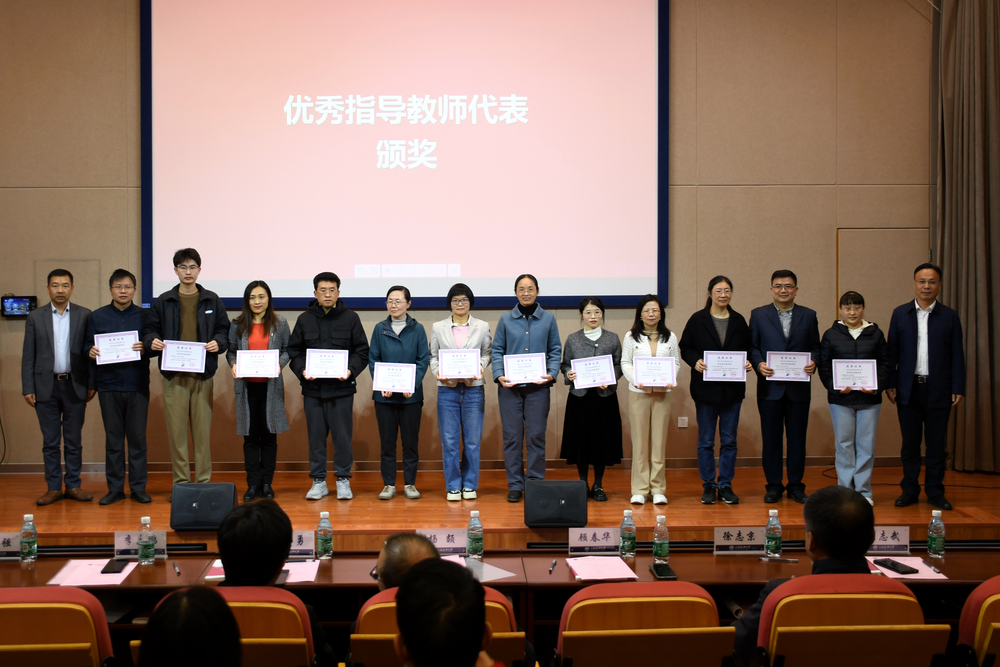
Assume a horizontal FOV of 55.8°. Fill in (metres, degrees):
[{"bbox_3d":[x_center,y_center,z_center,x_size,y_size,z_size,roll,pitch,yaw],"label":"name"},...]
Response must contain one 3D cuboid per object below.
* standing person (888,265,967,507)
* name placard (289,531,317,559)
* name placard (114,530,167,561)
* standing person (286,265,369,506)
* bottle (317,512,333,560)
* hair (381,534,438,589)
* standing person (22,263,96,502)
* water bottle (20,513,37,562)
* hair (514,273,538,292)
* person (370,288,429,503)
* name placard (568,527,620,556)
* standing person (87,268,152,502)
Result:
[{"bbox_3d":[2.996,0.370,6.650,0.540,1.711,0.330,0,1,12],"label":"standing person"},{"bbox_3d":[-0.816,0.816,3.660,0.203,0.103,0.050,0,1,0],"label":"name placard"},{"bbox_3d":[-1.392,0.819,3.660,0.203,0.104,0.050,0,1,0],"label":"name placard"},{"bbox_3d":[-1.271,0.384,6.972,0.550,1.664,0.370,0,1,-2],"label":"standing person"},{"bbox_3d":[-0.666,0.766,3.600,0.059,0.174,0.059,0,0,0],"label":"bottle"},{"bbox_3d":[-0.275,0.700,2.900,0.190,0.180,0.165,0,1,44],"label":"hair"},{"bbox_3d":[-3.234,0.378,6.900,0.500,1.694,0.310,0,1,-14],"label":"standing person"},{"bbox_3d":[-1.841,0.799,3.692,0.062,0.177,0.062,0,1,-1],"label":"water bottle"},{"bbox_3d":[0.195,-0.365,6.970,0.175,0.165,0.190,0,0,0],"label":"hair"},{"bbox_3d":[-0.750,0.442,6.980,0.450,1.563,0.360,0,1,-2],"label":"person"},{"bbox_3d":[0.364,0.800,3.640,0.200,0.102,0.060,0,0,1],"label":"name placard"},{"bbox_3d":[-2.747,0.380,6.800,0.460,1.681,0.360,0,1,-11],"label":"standing person"}]

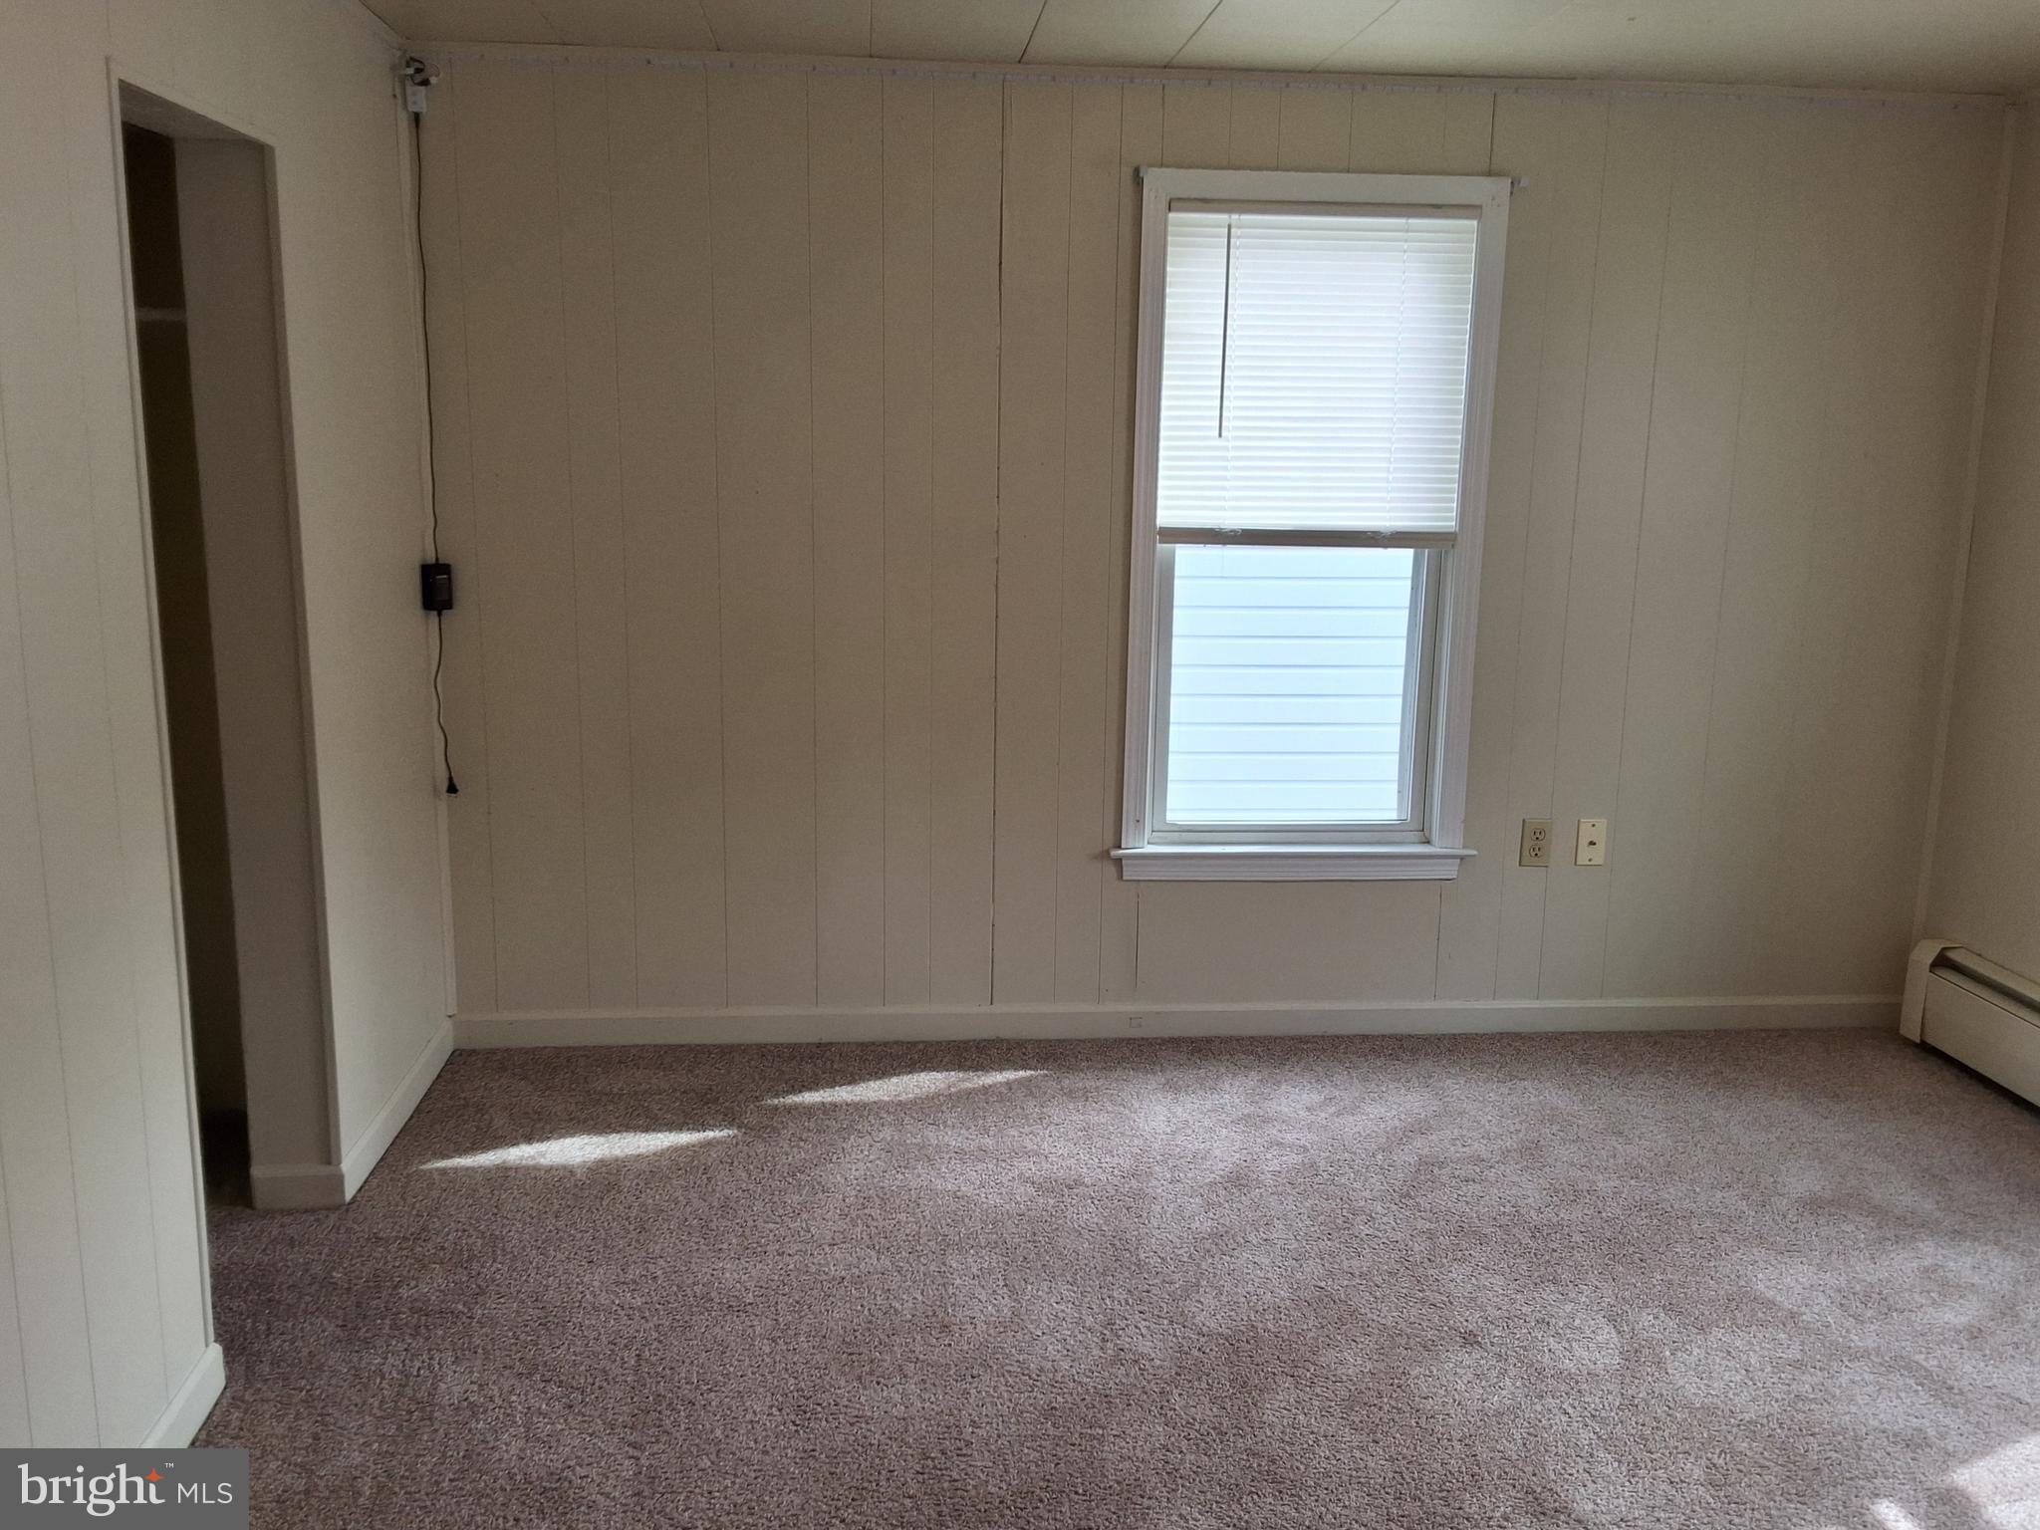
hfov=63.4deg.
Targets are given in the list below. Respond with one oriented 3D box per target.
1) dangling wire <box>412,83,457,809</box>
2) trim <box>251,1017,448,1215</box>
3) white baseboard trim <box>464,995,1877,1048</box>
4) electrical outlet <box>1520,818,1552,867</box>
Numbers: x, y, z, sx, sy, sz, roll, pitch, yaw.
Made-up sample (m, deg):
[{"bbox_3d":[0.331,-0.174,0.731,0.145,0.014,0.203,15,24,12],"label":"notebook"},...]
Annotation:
[{"bbox_3d":[-1.232,-0.672,3.482,0.070,1.504,0.055,0,11,-5],"label":"dangling wire"},{"bbox_3d":[-1.329,0.676,3.364,0.174,0.090,0.787,0,11,-5],"label":"trim"},{"bbox_3d":[0.441,0.599,3.894,3.470,0.090,0.020,0,11,-5],"label":"white baseboard trim"},{"bbox_3d":[1.214,0.184,3.879,0.072,0.115,0.010,0,11,-5],"label":"electrical outlet"}]

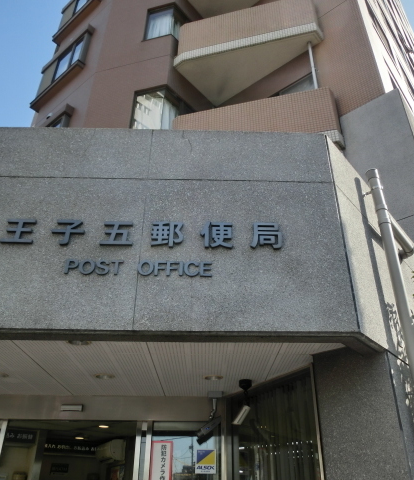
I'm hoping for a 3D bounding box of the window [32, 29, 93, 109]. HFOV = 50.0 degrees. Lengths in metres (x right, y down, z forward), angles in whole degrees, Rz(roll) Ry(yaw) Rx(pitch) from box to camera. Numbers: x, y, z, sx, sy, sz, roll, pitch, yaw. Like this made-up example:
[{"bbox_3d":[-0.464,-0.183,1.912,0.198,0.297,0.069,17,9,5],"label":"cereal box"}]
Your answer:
[{"bbox_3d":[-3.646,-4.318,11.204,1.950,1.500,0.200,-22,-38,33],"label":"window"}]

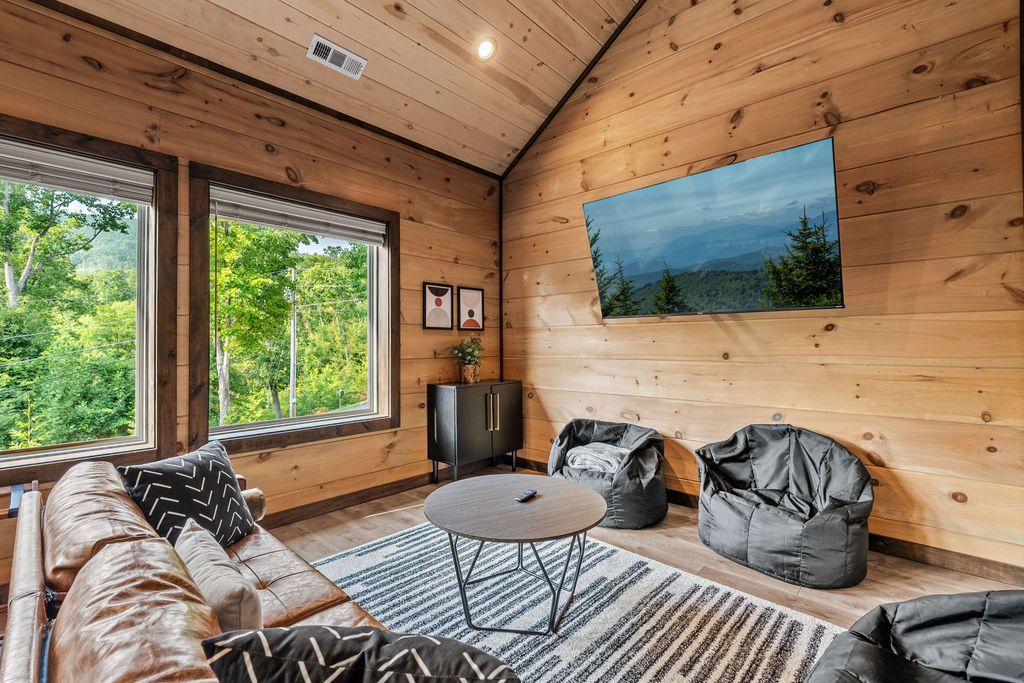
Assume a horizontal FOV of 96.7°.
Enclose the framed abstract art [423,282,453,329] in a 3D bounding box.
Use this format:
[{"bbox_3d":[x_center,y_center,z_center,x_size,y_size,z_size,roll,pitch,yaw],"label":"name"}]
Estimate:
[{"bbox_3d":[-0.615,-0.293,3.865,0.020,0.393,0.322,0,0,42],"label":"framed abstract art"}]

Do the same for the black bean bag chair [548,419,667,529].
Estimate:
[{"bbox_3d":[0.608,0.894,3.296,0.867,0.615,0.686,0,0,44],"label":"black bean bag chair"}]

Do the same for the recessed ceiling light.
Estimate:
[{"bbox_3d":[-0.182,-2.081,3.247,0.159,0.030,0.159,-22,-22,-10],"label":"recessed ceiling light"}]

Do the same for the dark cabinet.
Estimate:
[{"bbox_3d":[-0.296,0.779,3.926,0.358,0.846,0.784,0,0,42],"label":"dark cabinet"}]

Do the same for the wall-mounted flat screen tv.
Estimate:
[{"bbox_3d":[1.153,-0.593,2.869,1.501,0.860,0.060,0,17,45],"label":"wall-mounted flat screen tv"}]

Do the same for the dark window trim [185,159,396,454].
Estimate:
[{"bbox_3d":[-1.345,-0.169,3.070,0.050,1.684,1.396,0,0,42],"label":"dark window trim"}]

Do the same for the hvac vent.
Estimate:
[{"bbox_3d":[-1.102,-1.791,2.883,0.346,0.025,0.144,0,-34,-48],"label":"hvac vent"}]

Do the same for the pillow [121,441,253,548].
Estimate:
[{"bbox_3d":[-1.321,0.656,1.886,0.150,0.430,0.430,-29,-5,11],"label":"pillow"}]

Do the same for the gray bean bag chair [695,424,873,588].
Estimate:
[{"bbox_3d":[1.468,0.843,2.534,0.686,0.701,0.857,0,0,-40],"label":"gray bean bag chair"}]

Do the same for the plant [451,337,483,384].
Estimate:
[{"bbox_3d":[-0.355,0.153,3.848,0.240,0.400,0.260,0,0,0],"label":"plant"}]

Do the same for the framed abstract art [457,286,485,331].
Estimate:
[{"bbox_3d":[-0.362,-0.293,4.143,0.020,0.389,0.331,0,0,42],"label":"framed abstract art"}]

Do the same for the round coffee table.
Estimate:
[{"bbox_3d":[0.017,0.965,2.106,0.832,0.454,0.832,0,0,0],"label":"round coffee table"}]

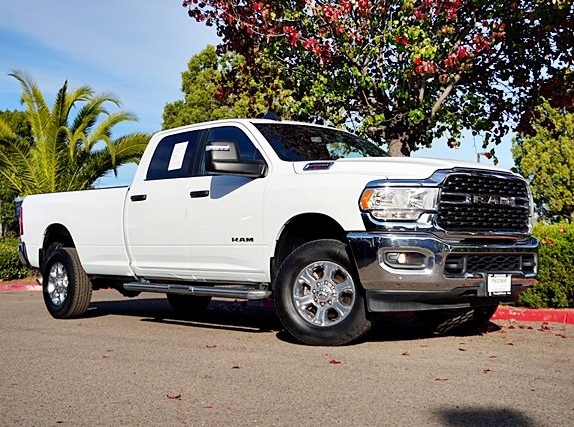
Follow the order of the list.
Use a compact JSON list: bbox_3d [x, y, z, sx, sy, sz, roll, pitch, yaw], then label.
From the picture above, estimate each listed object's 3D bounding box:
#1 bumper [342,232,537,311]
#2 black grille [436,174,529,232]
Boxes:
[{"bbox_3d":[1.391,0.432,6.341,2.040,0.570,0.630,1,-4,-41],"label":"bumper"},{"bbox_3d":[1.520,-0.073,6.208,1.170,0.460,0.140,1,-4,-41],"label":"black grille"}]

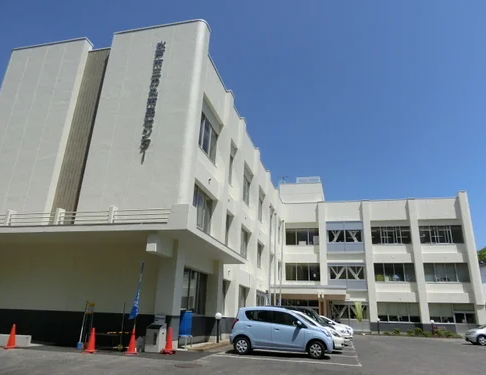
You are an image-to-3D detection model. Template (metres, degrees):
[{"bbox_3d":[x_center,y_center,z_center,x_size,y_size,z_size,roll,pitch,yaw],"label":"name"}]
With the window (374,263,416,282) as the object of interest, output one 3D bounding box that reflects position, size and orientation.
[{"bbox_3d":[14.572,8.171,34.573,3.650,1.720,0.130,-3,-20,14],"label":"window"}]

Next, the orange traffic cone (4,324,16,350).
[{"bbox_3d":[-7.075,4.579,11.125,0.360,0.700,0.360,-3,-20,14],"label":"orange traffic cone"}]

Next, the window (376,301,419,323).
[{"bbox_3d":[14.354,11.519,33.318,3.590,1.644,0.150,-3,-20,14],"label":"window"}]

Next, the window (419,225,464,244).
[{"bbox_3d":[18.971,4.499,34.583,3.683,1.689,0.150,-3,-20,14],"label":"window"}]

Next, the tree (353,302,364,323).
[{"bbox_3d":[10.237,11.045,32.078,0.630,1.720,0.400,-3,-20,14],"label":"tree"}]

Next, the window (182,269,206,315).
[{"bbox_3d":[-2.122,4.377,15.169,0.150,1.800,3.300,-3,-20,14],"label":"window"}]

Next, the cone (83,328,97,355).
[{"bbox_3d":[-4.594,4.646,11.027,0.360,0.700,0.360,-3,-20,14],"label":"cone"}]

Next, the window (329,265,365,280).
[{"bbox_3d":[10.174,8.313,35.263,3.205,1.307,0.150,-3,-20,14],"label":"window"}]

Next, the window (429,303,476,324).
[{"bbox_3d":[18.752,11.265,32.306,3.720,1.660,0.130,-3,-20,14],"label":"window"}]

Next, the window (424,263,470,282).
[{"bbox_3d":[18.930,7.932,33.469,3.750,1.720,0.130,-3,-20,14],"label":"window"}]

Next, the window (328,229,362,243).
[{"bbox_3d":[10.298,4.901,36.450,3.248,1.242,0.150,-3,-20,14],"label":"window"}]

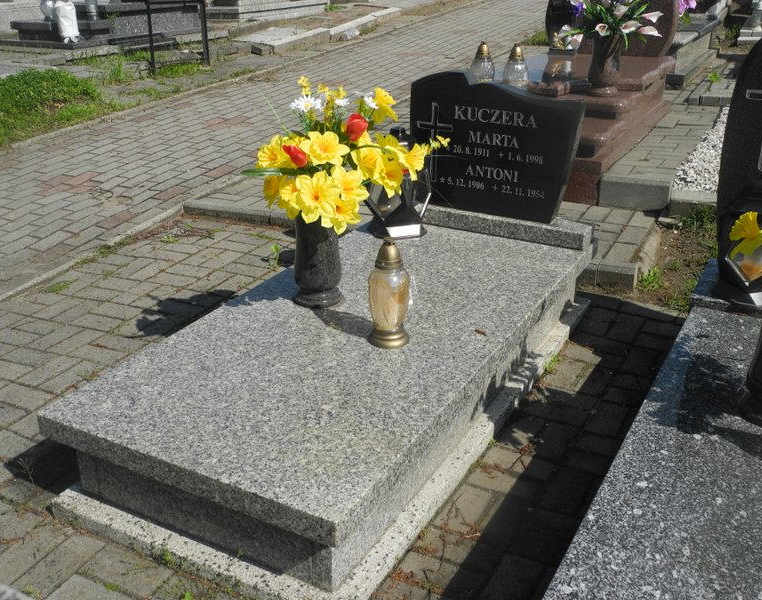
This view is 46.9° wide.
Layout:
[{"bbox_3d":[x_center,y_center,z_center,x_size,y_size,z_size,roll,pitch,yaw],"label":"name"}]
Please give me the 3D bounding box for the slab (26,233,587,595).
[{"bbox_3d":[-0.027,0.121,2.824,0.870,0.187,1.933,13,27,25],"label":"slab"}]

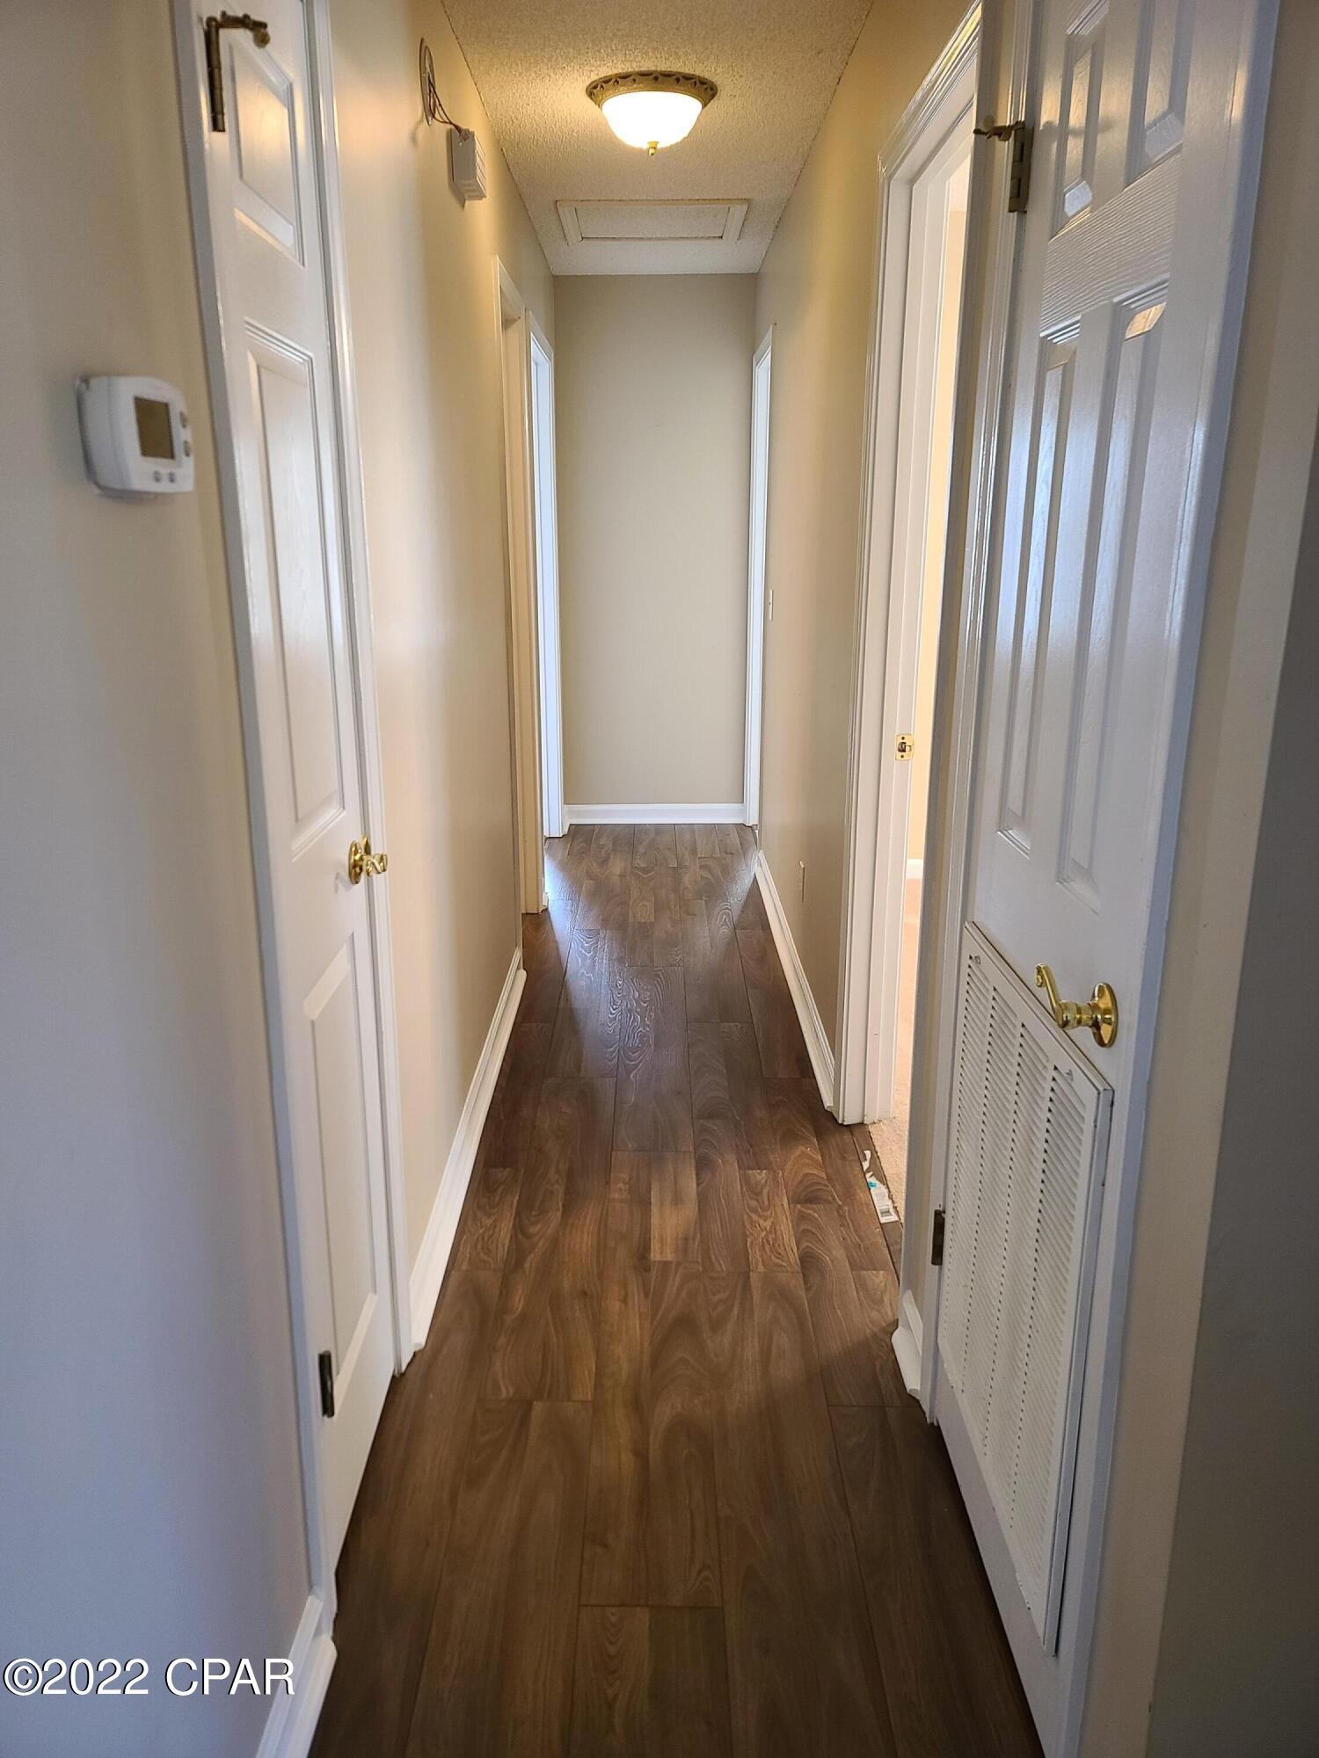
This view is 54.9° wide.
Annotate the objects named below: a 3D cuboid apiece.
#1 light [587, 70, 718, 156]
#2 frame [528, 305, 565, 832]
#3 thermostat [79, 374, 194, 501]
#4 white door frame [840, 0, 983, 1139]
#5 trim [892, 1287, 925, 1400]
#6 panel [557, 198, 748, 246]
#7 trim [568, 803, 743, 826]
[{"bbox_3d":[-0.017,-1.880,3.160,0.322,0.138,0.322,0,16,0],"label":"light"},{"bbox_3d":[-0.509,-1.070,5.140,0.141,2.105,1.080,0,16,0],"label":"frame"},{"bbox_3d":[-0.414,-0.350,1.011,0.036,0.090,0.125,0,16,0],"label":"thermostat"},{"bbox_3d":[0.496,-0.292,2.389,0.132,2.105,0.870,0,16,0],"label":"white door frame"},{"bbox_3d":[0.434,0.801,2.194,0.028,0.108,0.150,0,16,0],"label":"trim"},{"bbox_3d":[-0.026,-2.321,4.500,0.645,0.020,0.615,0,16,0],"label":"panel"},{"bbox_3d":[-0.018,-0.313,6.133,0.876,0.106,0.022,0,16,0],"label":"trim"}]

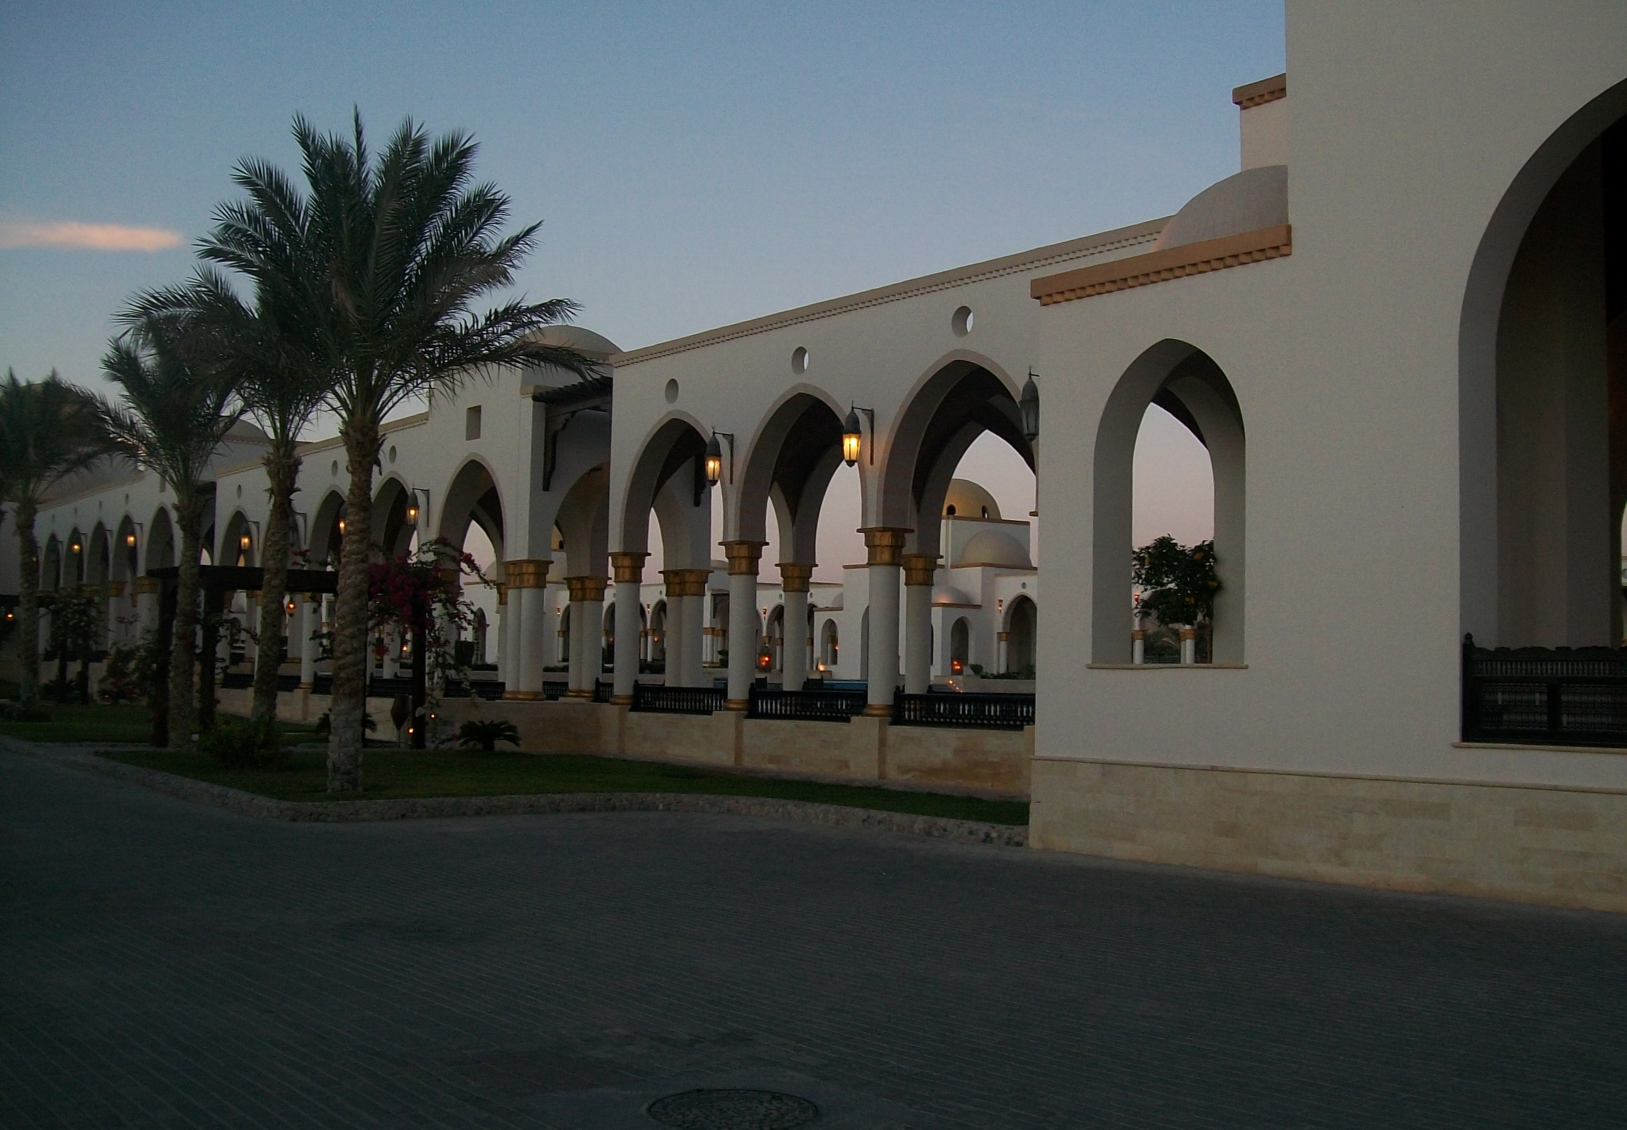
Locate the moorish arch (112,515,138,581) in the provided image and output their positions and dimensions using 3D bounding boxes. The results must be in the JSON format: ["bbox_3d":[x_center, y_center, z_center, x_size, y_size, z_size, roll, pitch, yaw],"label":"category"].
[{"bbox_3d":[-23.970,-0.661,59.729,0.572,2.258,3.485,4,-5,-36],"label":"moorish arch"}]

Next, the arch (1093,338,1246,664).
[{"bbox_3d":[3.701,-0.614,16.854,0.612,3.213,1.856,5,-5,-40],"label":"arch"}]

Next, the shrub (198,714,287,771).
[{"bbox_3d":[-8.533,2.658,25.270,1.262,0.873,1.329,4,-5,-36],"label":"shrub"}]

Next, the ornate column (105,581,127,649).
[{"bbox_3d":[-25.269,1.969,61.260,0.645,2.861,0.645,4,-5,-36],"label":"ornate column"}]

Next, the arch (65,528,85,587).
[{"bbox_3d":[-23.431,-0.235,54.093,0.500,1.980,2.600,4,-5,-38],"label":"arch"}]

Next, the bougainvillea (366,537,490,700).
[{"bbox_3d":[-7.557,1.057,33.093,2.050,3.182,2.170,4,-5,-36],"label":"bougainvillea"}]

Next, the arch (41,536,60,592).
[{"bbox_3d":[-30.533,-0.159,68.529,0.572,2.258,3.350,4,-5,-36],"label":"arch"}]

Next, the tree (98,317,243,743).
[{"bbox_3d":[-10.940,-0.630,28.924,2.800,7.470,2.800,1,-4,0],"label":"tree"}]

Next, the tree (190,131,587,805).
[{"bbox_3d":[-5.060,-1.410,19.959,4.500,8.040,4.500,1,-4,0],"label":"tree"}]

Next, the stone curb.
[{"bbox_3d":[-7.725,3.072,24.069,23.355,0.286,5.187,-3,-6,43],"label":"stone curb"}]

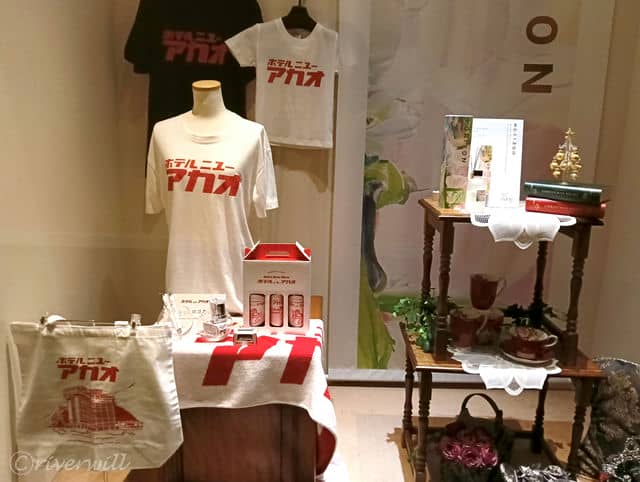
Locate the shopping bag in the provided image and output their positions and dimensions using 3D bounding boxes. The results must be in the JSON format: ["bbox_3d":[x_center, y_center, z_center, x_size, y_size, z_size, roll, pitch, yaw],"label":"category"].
[{"bbox_3d":[-0.578,0.393,1.300,0.395,0.365,0.120,1,12,0],"label":"shopping bag"}]

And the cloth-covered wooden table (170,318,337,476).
[{"bbox_3d":[-0.227,0.496,1.600,0.502,0.442,0.330,1,10,0],"label":"cloth-covered wooden table"}]

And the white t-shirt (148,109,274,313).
[{"bbox_3d":[-0.341,-0.093,1.690,0.440,0.650,0.240,3,12,8],"label":"white t-shirt"}]

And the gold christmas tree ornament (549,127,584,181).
[{"bbox_3d":[0.688,-0.238,1.397,0.080,0.150,0.075,2,12,3],"label":"gold christmas tree ornament"}]

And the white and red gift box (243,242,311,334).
[{"bbox_3d":[-0.130,0.142,1.550,0.203,0.279,0.075,1,10,-1],"label":"white and red gift box"}]

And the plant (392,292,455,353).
[{"bbox_3d":[0.311,0.238,1.494,0.175,0.165,0.145,2,12,3],"label":"plant"}]

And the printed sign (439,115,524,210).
[{"bbox_3d":[0.481,-0.231,1.503,0.235,0.275,0.070,2,10,2],"label":"printed sign"}]

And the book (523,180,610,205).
[{"bbox_3d":[0.694,-0.142,1.417,0.190,0.036,0.130,8,14,30],"label":"book"}]

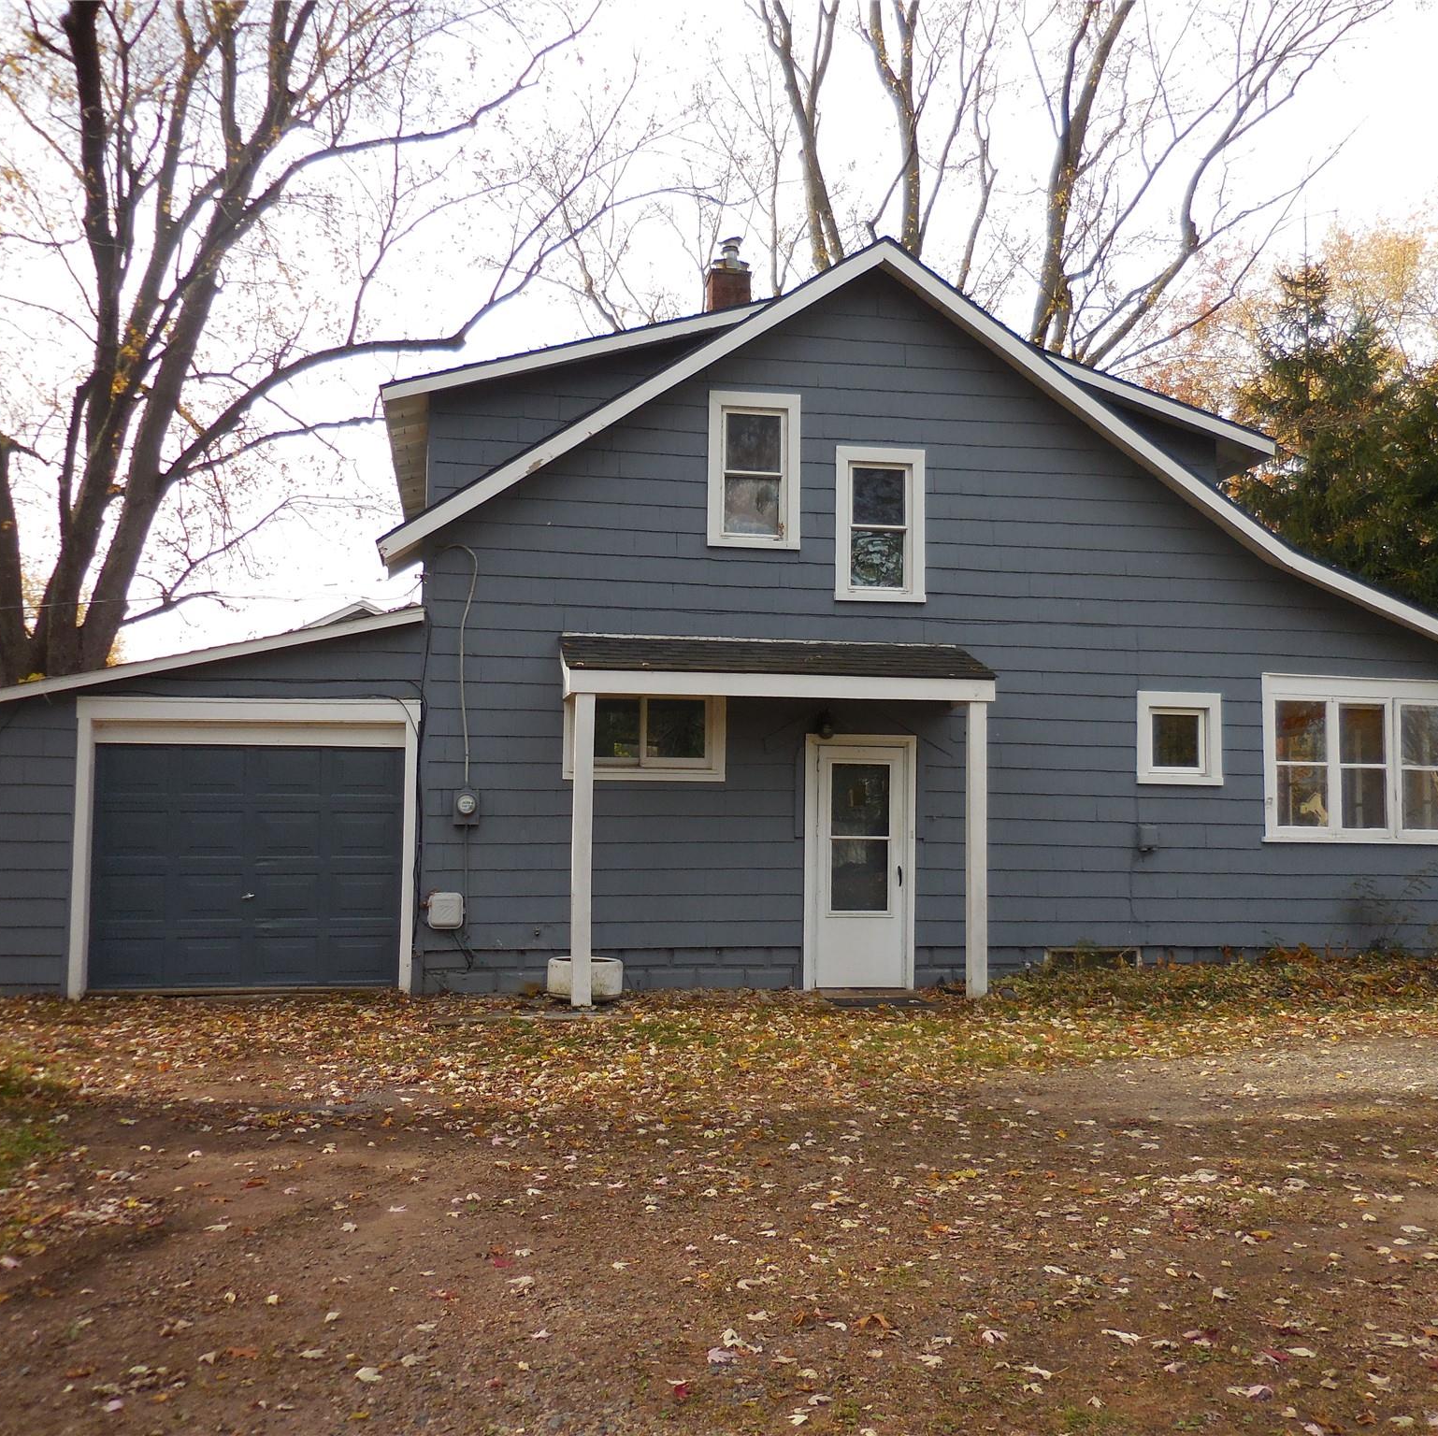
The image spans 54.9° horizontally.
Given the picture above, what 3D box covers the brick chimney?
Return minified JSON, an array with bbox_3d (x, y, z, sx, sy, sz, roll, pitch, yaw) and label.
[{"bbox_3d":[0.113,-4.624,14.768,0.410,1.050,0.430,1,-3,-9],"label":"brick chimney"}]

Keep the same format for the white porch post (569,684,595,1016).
[{"bbox_3d":[-1.023,0.989,10.440,0.142,2.336,0.142,1,-3,-9],"label":"white porch post"}]

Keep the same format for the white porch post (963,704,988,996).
[{"bbox_3d":[2.029,1.037,10.907,0.135,2.319,0.135,1,-3,-9],"label":"white porch post"}]

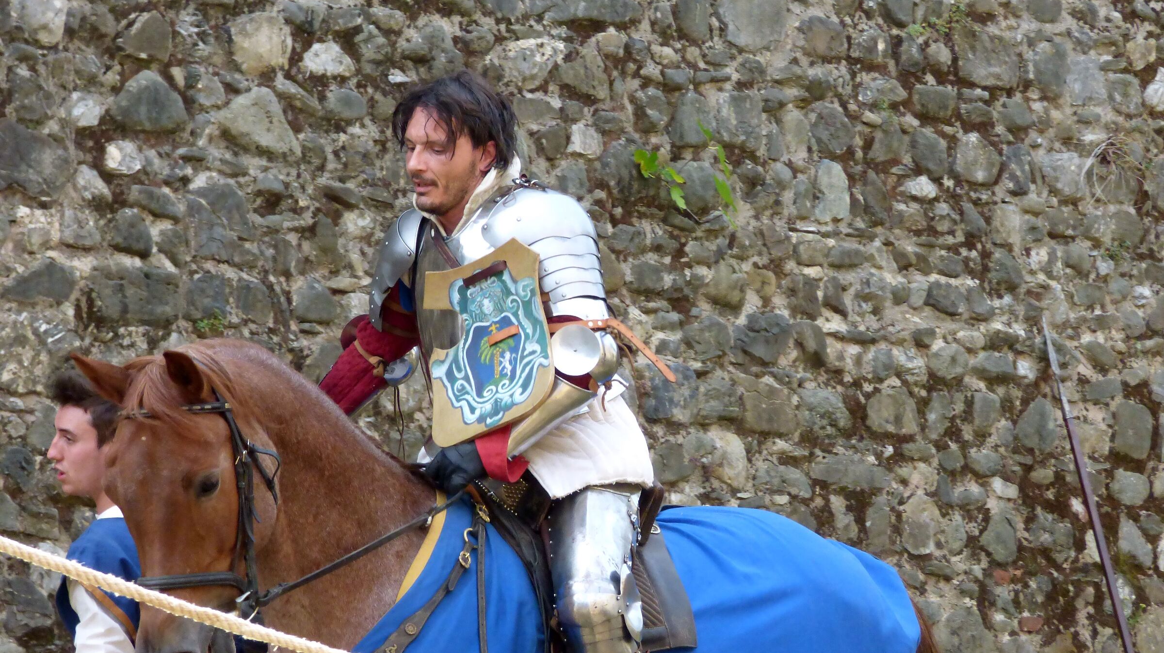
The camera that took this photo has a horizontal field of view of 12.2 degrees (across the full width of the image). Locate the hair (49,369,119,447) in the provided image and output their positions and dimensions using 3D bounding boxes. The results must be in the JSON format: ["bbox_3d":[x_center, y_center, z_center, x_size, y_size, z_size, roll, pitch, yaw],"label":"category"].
[{"bbox_3d":[-0.881,0.160,10.000,0.210,0.170,0.175,0,0,-10],"label":"hair"}]

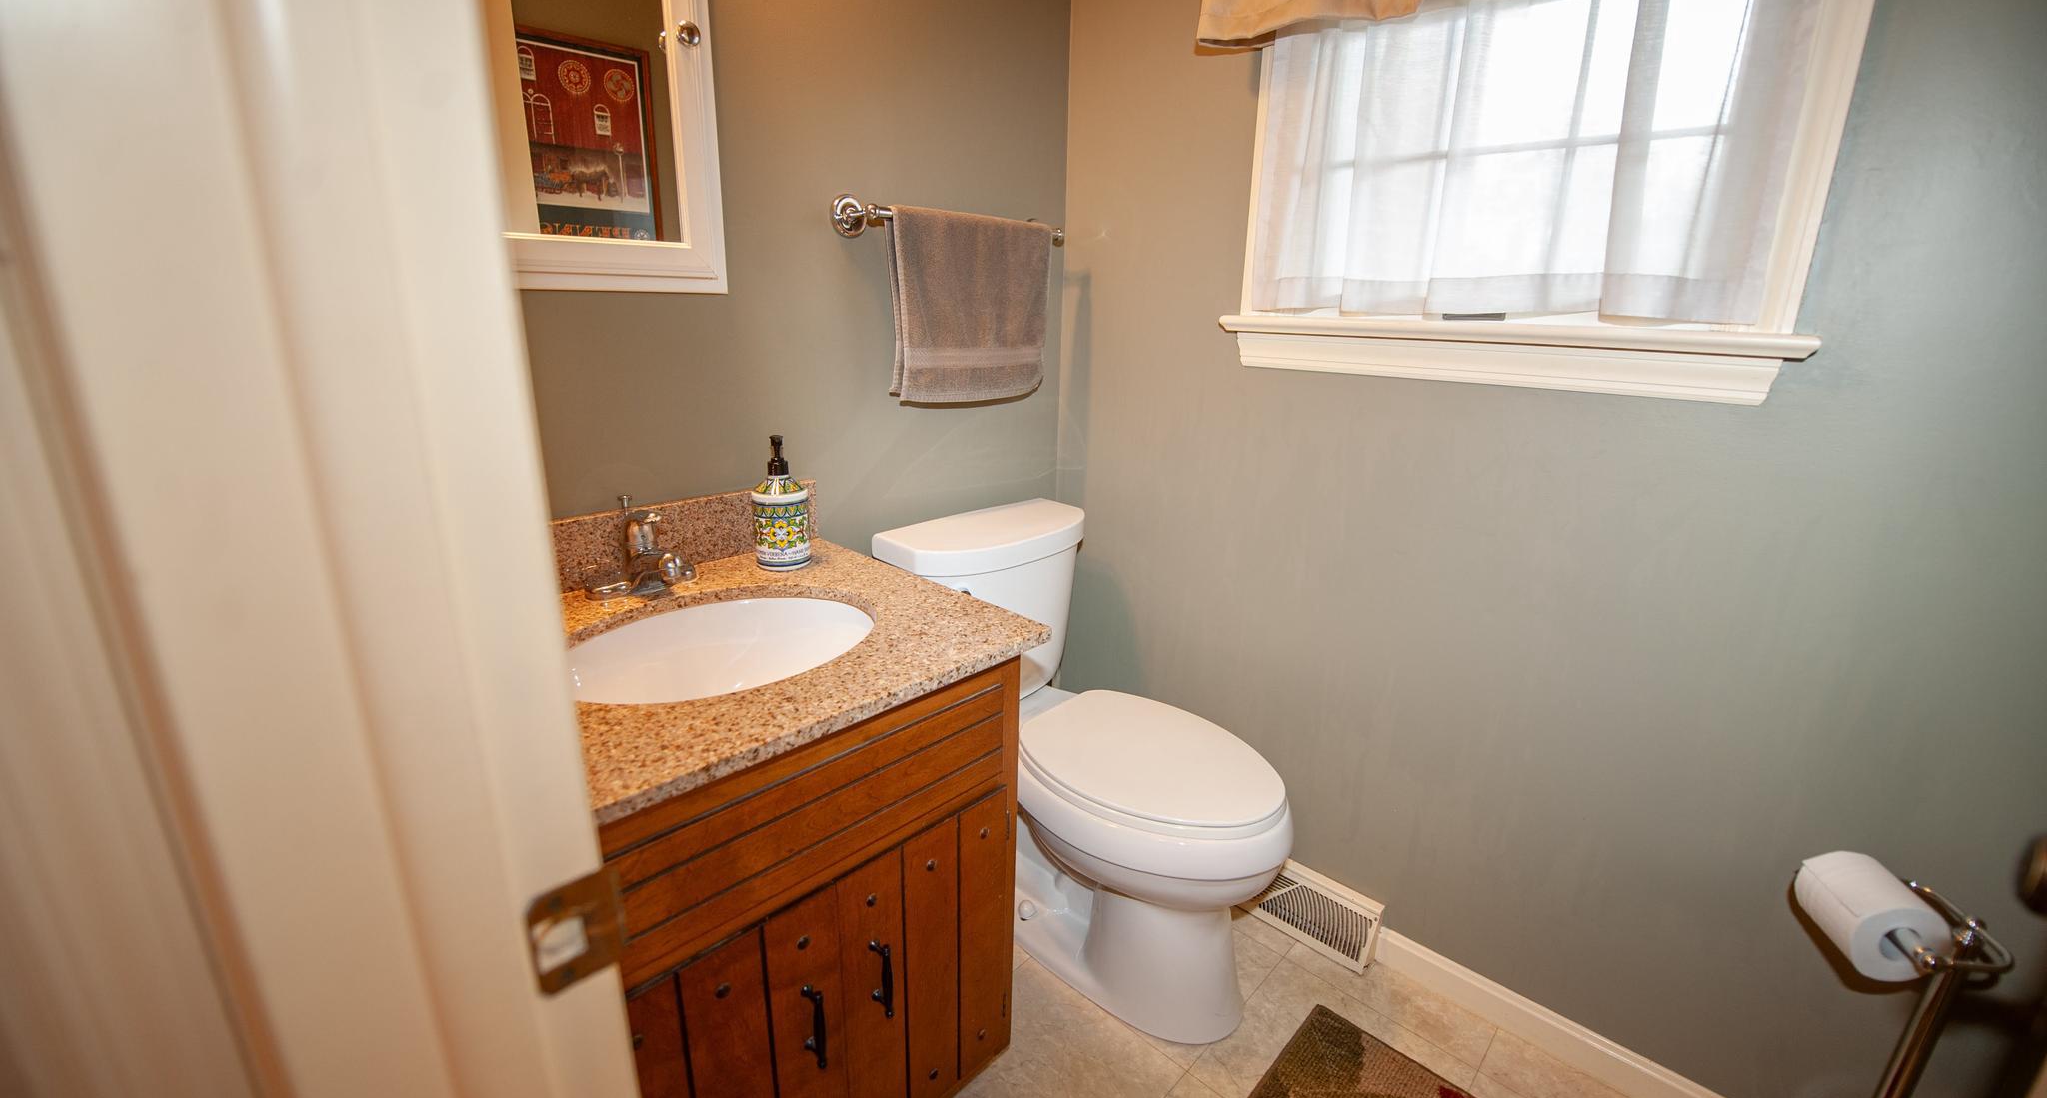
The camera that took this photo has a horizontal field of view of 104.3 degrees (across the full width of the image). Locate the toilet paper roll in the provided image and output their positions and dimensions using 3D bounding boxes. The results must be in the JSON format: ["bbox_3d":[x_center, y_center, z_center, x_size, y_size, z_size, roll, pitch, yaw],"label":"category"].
[{"bbox_3d":[0.975,0.420,0.916,0.092,0.092,0.101,6,17,16],"label":"toilet paper roll"}]

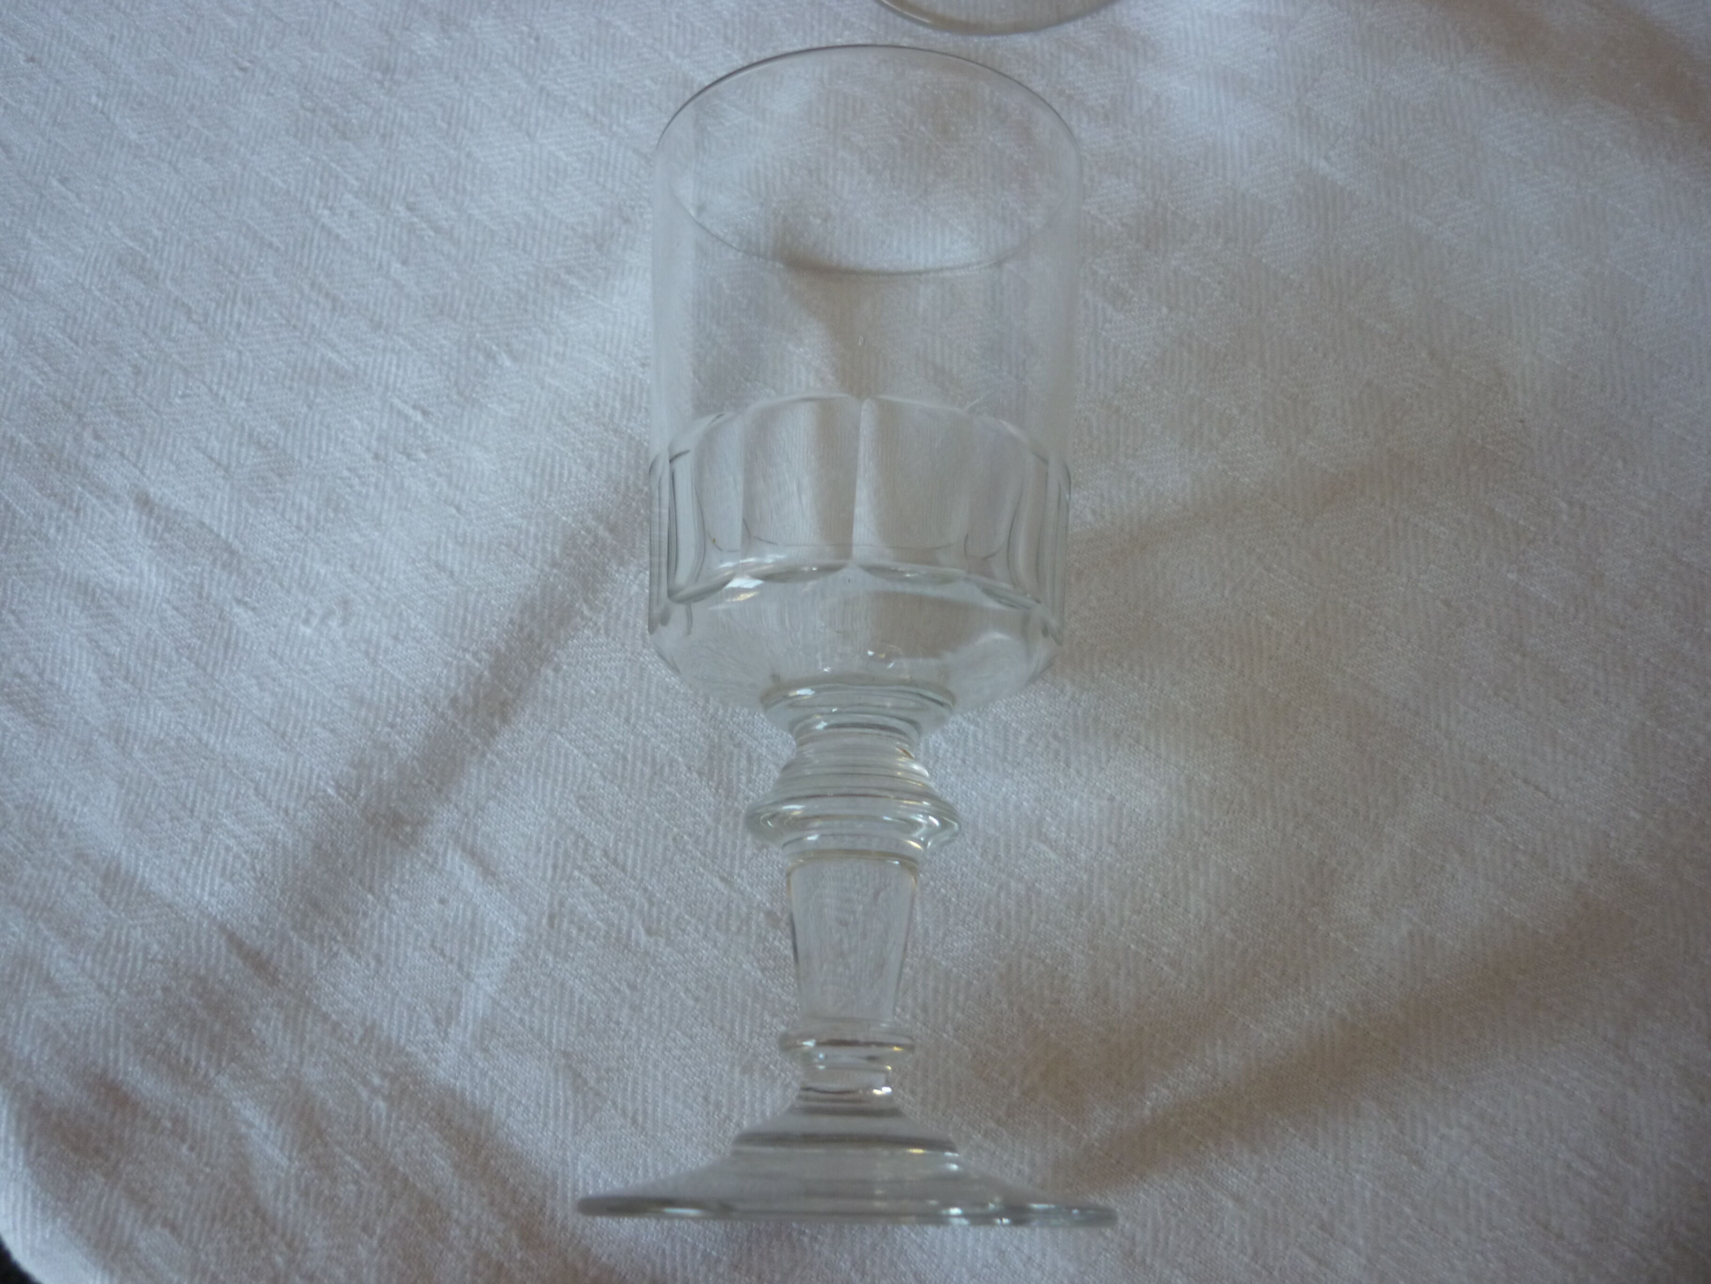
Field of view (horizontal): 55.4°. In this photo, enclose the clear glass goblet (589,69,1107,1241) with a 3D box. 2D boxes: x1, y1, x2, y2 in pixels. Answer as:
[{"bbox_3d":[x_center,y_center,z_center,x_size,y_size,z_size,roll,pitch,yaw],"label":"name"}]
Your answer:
[{"bbox_3d":[0.000,0.001,0.218,0.064,0.064,0.145,1,73,2],"label":"clear glass goblet"}]

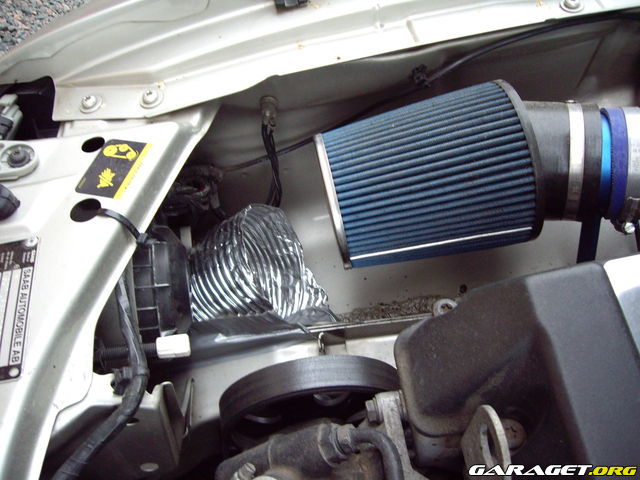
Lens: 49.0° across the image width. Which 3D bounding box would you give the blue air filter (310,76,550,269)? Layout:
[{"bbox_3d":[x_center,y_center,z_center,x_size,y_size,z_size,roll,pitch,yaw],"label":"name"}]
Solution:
[{"bbox_3d":[0.082,-0.047,0.568,0.152,0.133,0.133,-13,44,-2],"label":"blue air filter"}]

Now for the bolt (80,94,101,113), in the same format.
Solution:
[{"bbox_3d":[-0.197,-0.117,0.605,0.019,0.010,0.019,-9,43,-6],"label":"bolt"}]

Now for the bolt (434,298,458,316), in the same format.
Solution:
[{"bbox_3d":[0.105,0.058,0.585,0.021,0.009,0.021,-9,43,-6],"label":"bolt"}]

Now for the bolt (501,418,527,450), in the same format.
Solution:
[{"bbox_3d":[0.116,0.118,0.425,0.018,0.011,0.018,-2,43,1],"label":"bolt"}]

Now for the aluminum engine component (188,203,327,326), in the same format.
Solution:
[{"bbox_3d":[-0.055,0.021,0.625,0.120,0.090,0.088,-9,43,-6],"label":"aluminum engine component"}]

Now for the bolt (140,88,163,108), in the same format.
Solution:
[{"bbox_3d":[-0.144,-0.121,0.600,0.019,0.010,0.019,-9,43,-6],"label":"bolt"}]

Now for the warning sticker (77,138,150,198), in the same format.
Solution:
[{"bbox_3d":[-0.165,-0.058,0.566,0.041,0.001,0.065,6,49,13],"label":"warning sticker"}]

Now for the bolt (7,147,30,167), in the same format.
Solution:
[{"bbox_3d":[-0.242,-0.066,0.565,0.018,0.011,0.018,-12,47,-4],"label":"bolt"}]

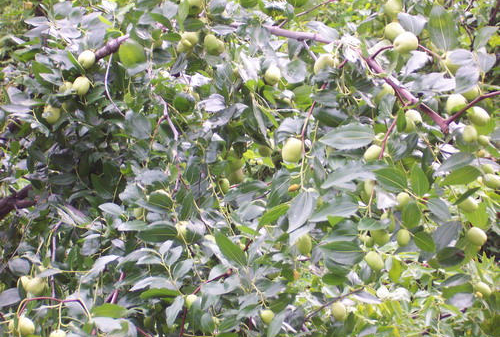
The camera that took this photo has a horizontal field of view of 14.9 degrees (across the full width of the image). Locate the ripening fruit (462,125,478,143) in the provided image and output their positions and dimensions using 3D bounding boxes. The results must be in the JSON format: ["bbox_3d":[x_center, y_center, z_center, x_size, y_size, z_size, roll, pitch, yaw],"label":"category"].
[{"bbox_3d":[0.266,-0.041,2.300,0.018,0.021,0.018,0,10,0],"label":"ripening fruit"}]

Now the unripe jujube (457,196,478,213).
[{"bbox_3d":[0.265,0.043,2.320,0.027,0.021,0.021,30,0,-9],"label":"unripe jujube"}]

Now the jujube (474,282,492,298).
[{"bbox_3d":[0.288,0.149,2.350,0.024,0.017,0.017,37,0,-3],"label":"jujube"}]

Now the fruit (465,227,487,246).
[{"bbox_3d":[0.262,0.078,2.200,0.024,0.020,0.020,30,0,-3],"label":"fruit"}]

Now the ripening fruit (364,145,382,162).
[{"bbox_3d":[0.149,-0.018,2.300,0.024,0.018,0.018,-41,0,9],"label":"ripening fruit"}]

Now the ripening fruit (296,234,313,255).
[{"bbox_3d":[0.066,0.092,2.300,0.017,0.025,0.017,0,6,0],"label":"ripening fruit"}]

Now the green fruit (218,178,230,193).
[{"bbox_3d":[-0.032,0.022,2.400,0.014,0.020,0.014,0,6,0],"label":"green fruit"}]

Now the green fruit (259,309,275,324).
[{"bbox_3d":[0.020,0.184,2.350,0.018,0.020,0.018,0,10,0],"label":"green fruit"}]

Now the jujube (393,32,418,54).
[{"bbox_3d":[0.183,-0.149,2.250,0.029,0.025,0.025,18,0,-9],"label":"jujube"}]

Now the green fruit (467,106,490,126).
[{"bbox_3d":[0.258,-0.059,2.150,0.028,0.020,0.020,37,0,-3],"label":"green fruit"}]

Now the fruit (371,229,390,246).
[{"bbox_3d":[0.159,0.082,2.320,0.024,0.026,0.024,0,10,0],"label":"fruit"}]

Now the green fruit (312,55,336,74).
[{"bbox_3d":[0.090,-0.126,2.300,0.024,0.029,0.024,37,9,0],"label":"green fruit"}]

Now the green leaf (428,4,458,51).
[{"bbox_3d":[0.233,-0.170,2.300,0.035,0.058,0.008,-13,9,0],"label":"green leaf"}]

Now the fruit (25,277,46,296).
[{"bbox_3d":[-0.258,0.142,2.300,0.021,0.025,0.021,37,9,0],"label":"fruit"}]

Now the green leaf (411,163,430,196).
[{"bbox_3d":[0.197,0.013,2.200,0.022,0.040,0.007,-11,-10,-8],"label":"green leaf"}]

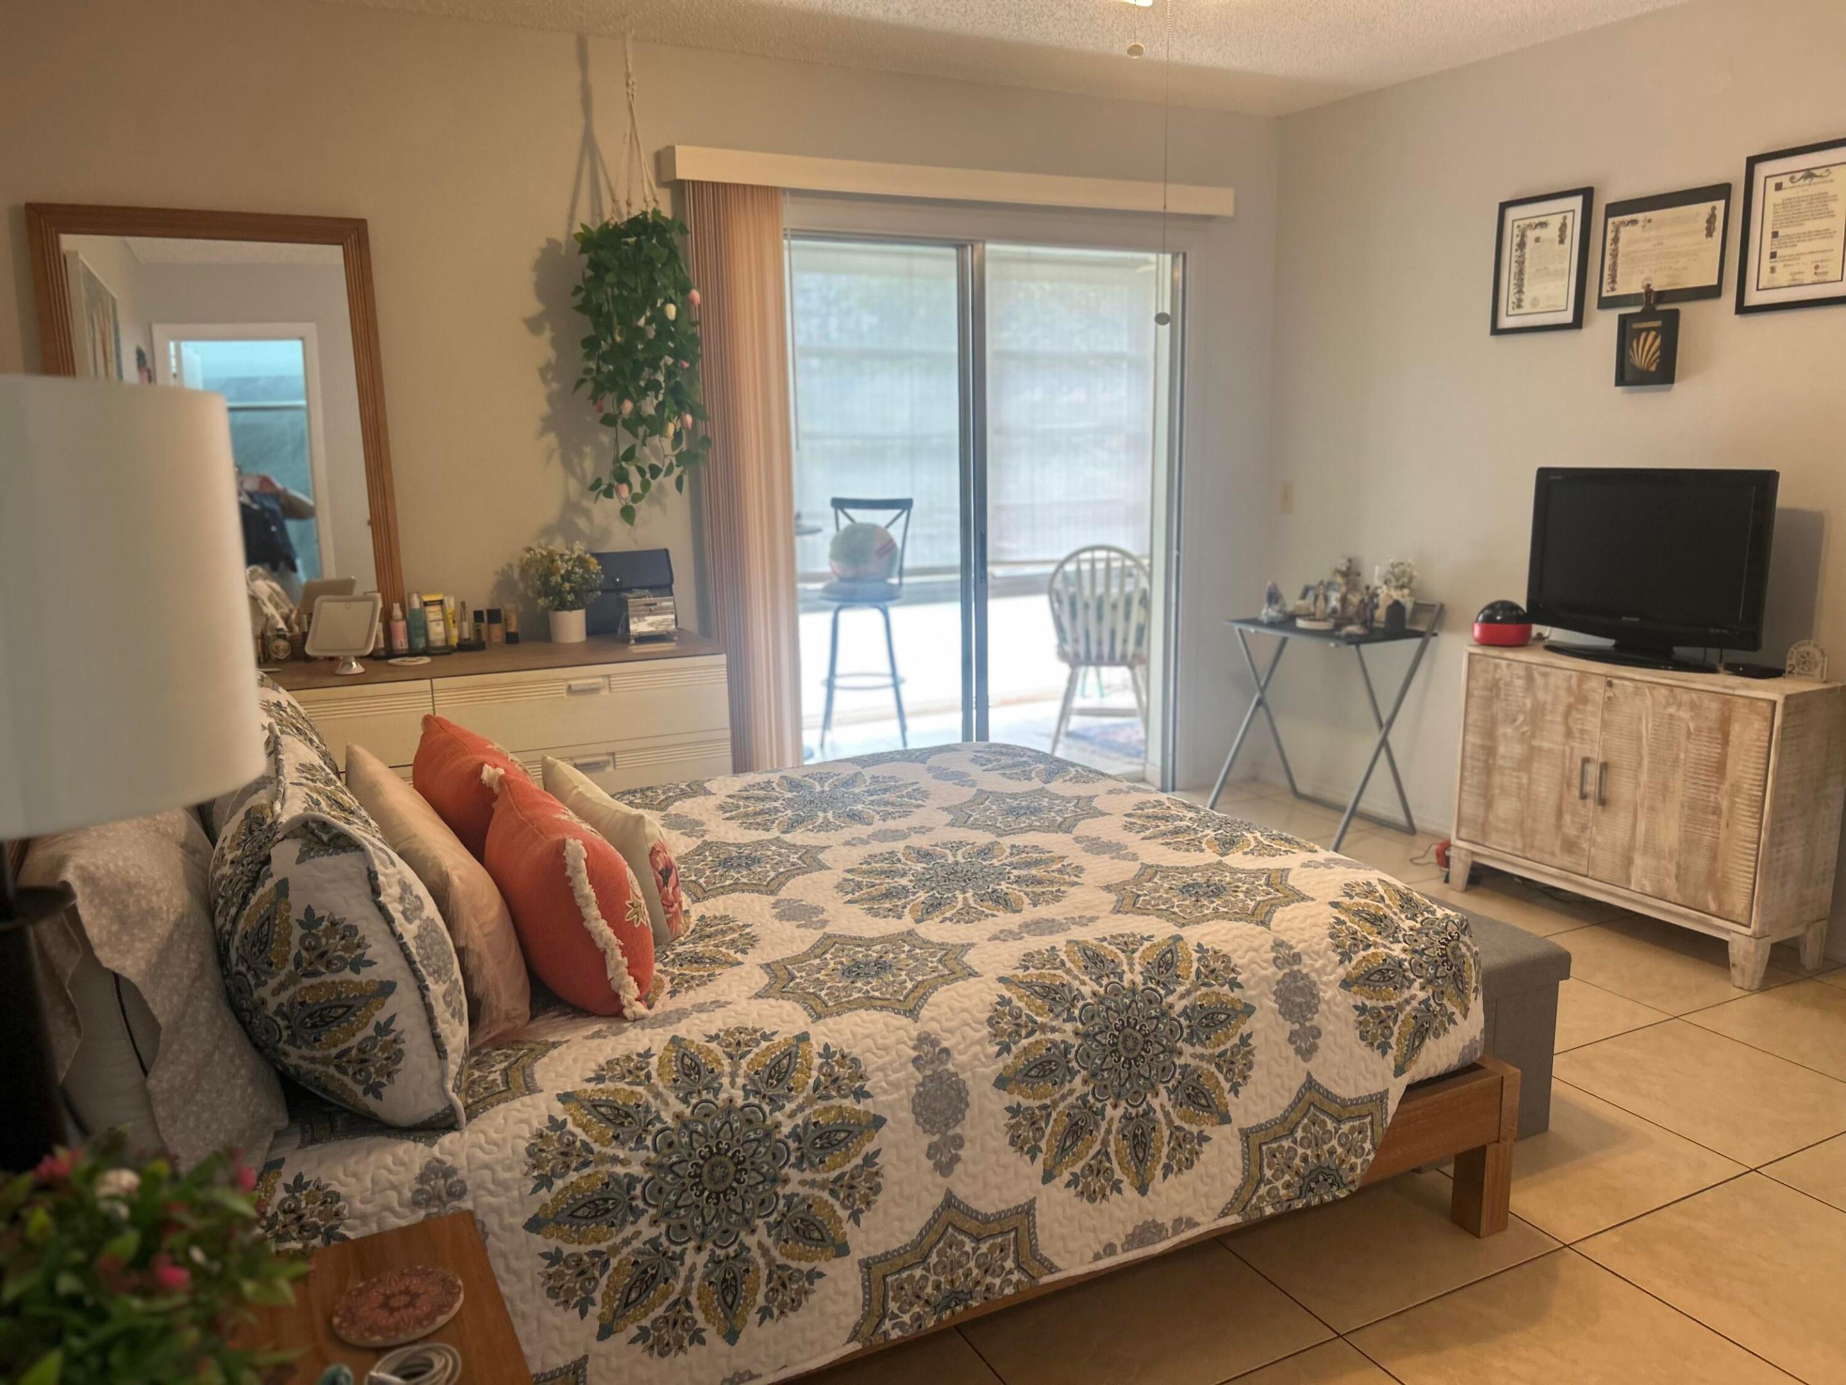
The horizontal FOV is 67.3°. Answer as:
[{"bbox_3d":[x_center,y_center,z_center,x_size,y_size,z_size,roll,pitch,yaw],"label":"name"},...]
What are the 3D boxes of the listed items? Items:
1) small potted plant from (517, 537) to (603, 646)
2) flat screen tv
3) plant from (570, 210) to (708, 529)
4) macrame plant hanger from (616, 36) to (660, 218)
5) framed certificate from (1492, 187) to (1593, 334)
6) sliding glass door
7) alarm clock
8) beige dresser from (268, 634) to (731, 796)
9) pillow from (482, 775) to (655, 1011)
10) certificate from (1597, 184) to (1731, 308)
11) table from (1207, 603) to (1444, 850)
[{"bbox_3d":[-1.013,-0.280,3.896,0.224,0.284,0.197,-6,11,-26],"label":"small potted plant"},{"bbox_3d":[1.924,-0.334,3.682,0.220,0.510,0.665,-7,12,-28],"label":"flat screen tv"},{"bbox_3d":[-0.780,-0.887,3.837,0.340,0.860,0.330,-6,12,-27],"label":"plant"},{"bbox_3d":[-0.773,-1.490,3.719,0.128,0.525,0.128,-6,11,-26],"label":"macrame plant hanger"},{"bbox_3d":[1.820,-1.257,4.074,0.022,0.385,0.320,-6,12,-27],"label":"framed certificate"},{"bbox_3d":[0.145,-0.513,4.731,1.777,1.974,0.105,-6,11,-26],"label":"sliding glass door"},{"bbox_3d":[1.678,-0.199,4.027,0.165,0.127,0.130,3,11,22],"label":"alarm clock"},{"bbox_3d":[-1.304,0.310,3.658,1.490,0.784,0.592,-6,11,-24],"label":"beige dresser"},{"bbox_3d":[-0.494,0.270,1.932,0.164,0.276,0.401,-26,19,-21],"label":"pillow"},{"bbox_3d":[1.999,-1.195,3.742,0.020,0.283,0.360,-6,12,-27],"label":"certificate"},{"bbox_3d":[1.371,0.066,4.758,0.440,0.780,0.630,-6,11,-25],"label":"table"}]

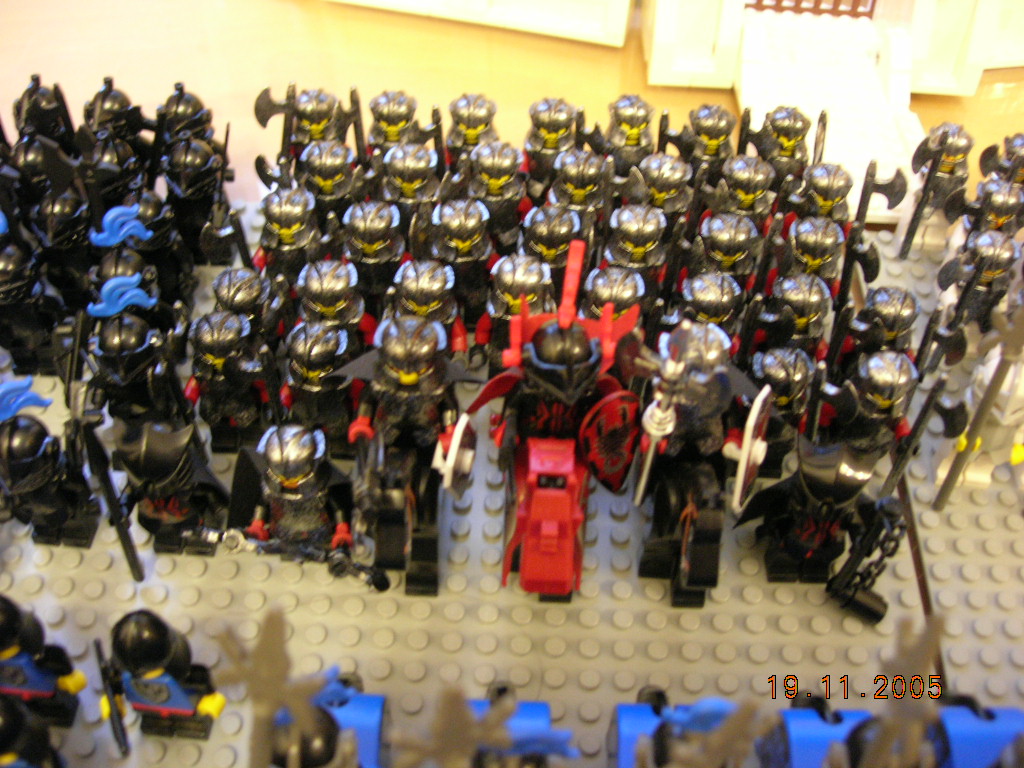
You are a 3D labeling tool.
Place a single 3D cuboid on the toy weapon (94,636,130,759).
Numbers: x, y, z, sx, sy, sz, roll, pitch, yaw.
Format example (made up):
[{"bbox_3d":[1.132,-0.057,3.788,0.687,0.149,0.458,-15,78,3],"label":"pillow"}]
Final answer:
[{"bbox_3d":[-0.080,0.063,0.225,0.004,0.038,0.006,-12,37,-22],"label":"toy weapon"}]

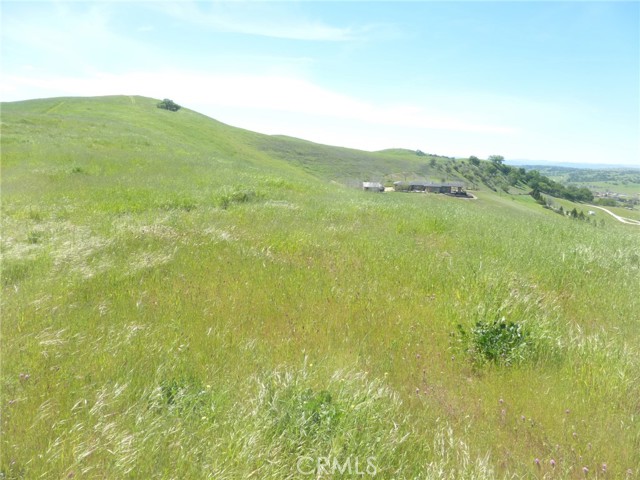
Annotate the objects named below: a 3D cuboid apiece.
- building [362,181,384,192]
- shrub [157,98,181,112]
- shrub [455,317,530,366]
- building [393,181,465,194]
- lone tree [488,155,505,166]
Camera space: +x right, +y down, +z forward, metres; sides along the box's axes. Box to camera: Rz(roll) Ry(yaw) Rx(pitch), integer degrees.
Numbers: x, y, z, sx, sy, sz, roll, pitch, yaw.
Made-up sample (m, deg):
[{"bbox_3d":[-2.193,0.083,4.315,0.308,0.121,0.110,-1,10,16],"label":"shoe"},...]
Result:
[{"bbox_3d":[22.696,-22.910,190.000,8.800,4.200,7.000,2,10,6],"label":"building"},{"bbox_3d":[-61.460,-54.564,180.000,9.500,5.200,8.500,1,10,0],"label":"shrub"},{"bbox_3d":[1.672,0.984,4.300,0.720,0.440,0.620,1,10,0],"label":"shrub"},{"bbox_3d":[46.462,-22.481,190.000,30.000,5.000,13.500,2,10,3],"label":"building"},{"bbox_3d":[111.382,-50.169,280.000,10.000,7.800,9.500,1,10,0],"label":"lone tree"}]

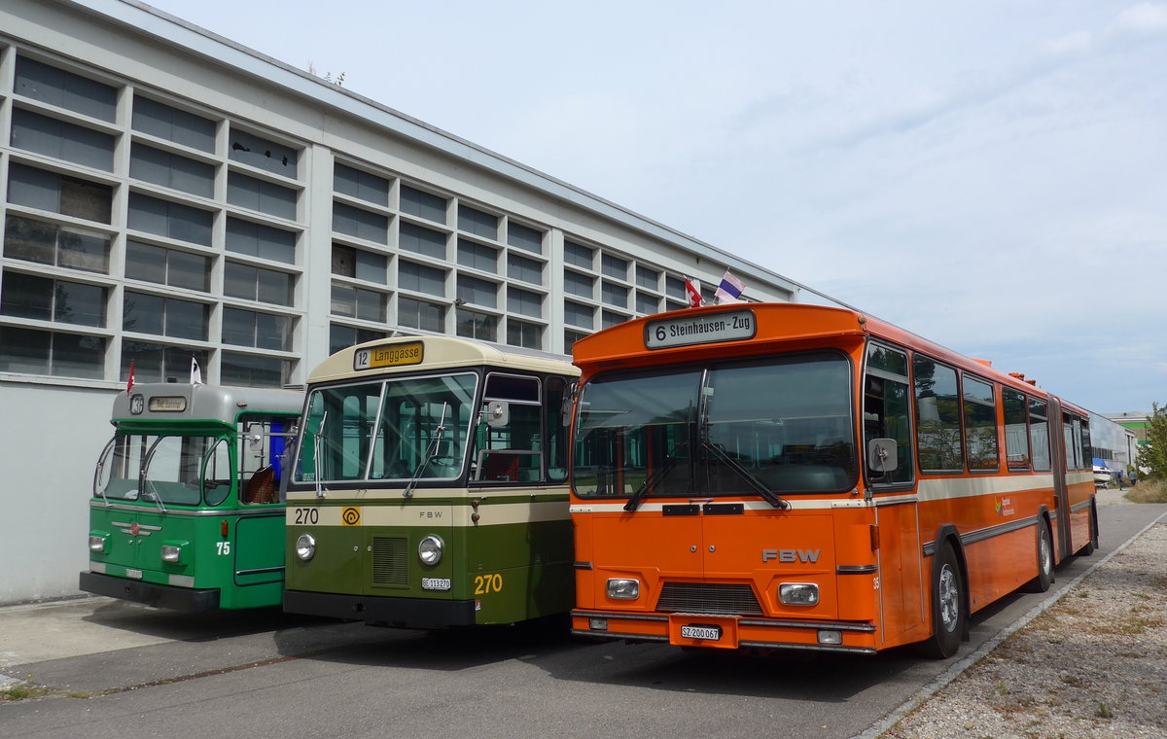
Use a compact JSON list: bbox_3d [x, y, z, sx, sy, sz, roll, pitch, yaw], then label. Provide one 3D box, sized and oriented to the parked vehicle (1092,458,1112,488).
[{"bbox_3d":[43.742,8.941,84.000,2.300,2.650,5.800,-1,-7,-5],"label":"parked vehicle"}]

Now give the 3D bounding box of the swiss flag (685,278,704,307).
[{"bbox_3d":[0.902,-0.615,7.920,0.170,0.250,0.090,-6,-8,33],"label":"swiss flag"}]

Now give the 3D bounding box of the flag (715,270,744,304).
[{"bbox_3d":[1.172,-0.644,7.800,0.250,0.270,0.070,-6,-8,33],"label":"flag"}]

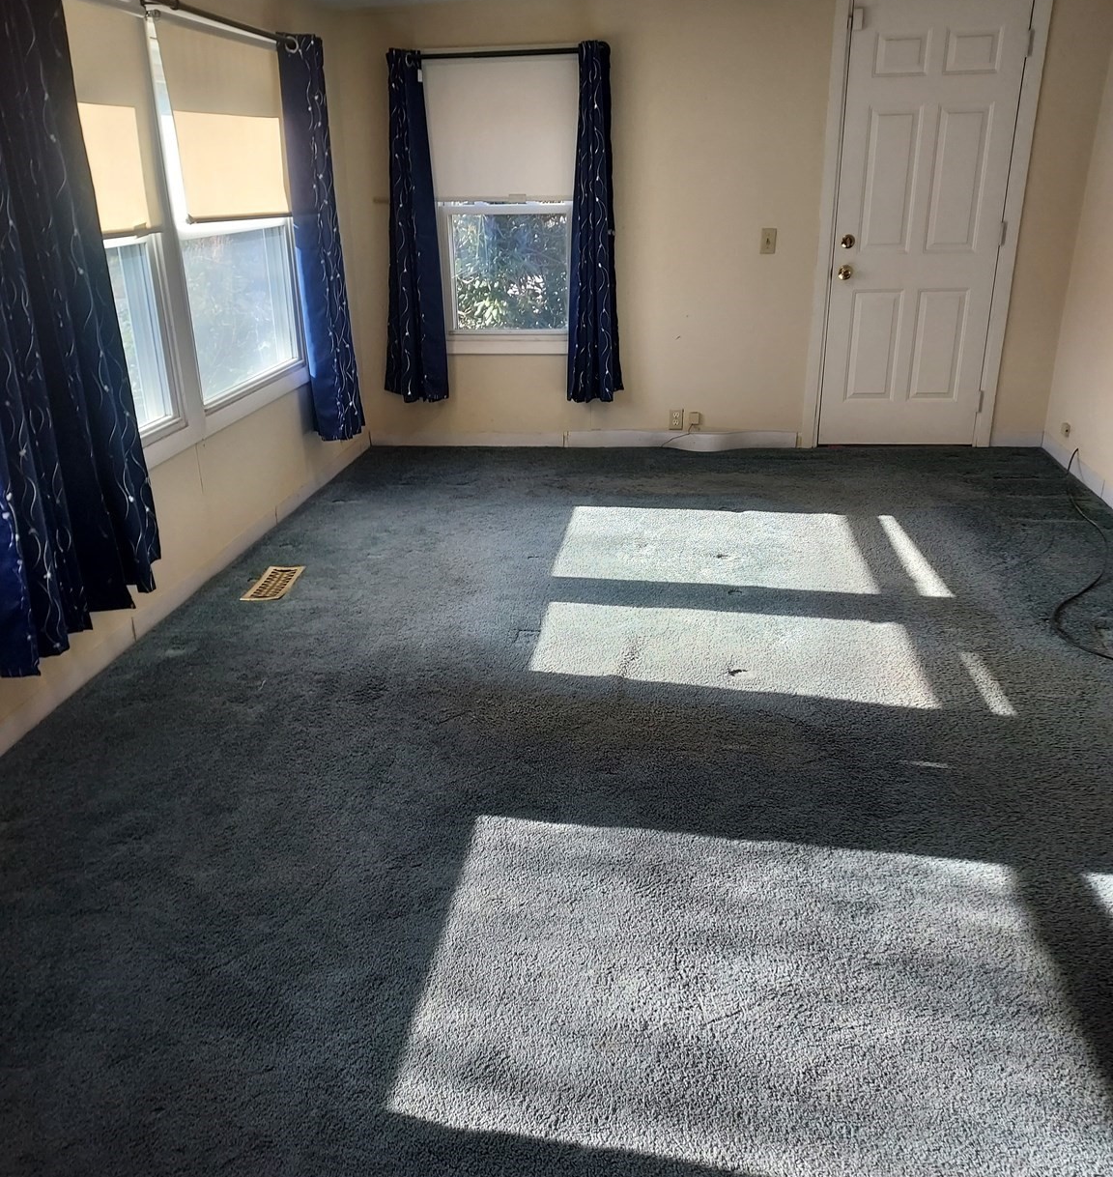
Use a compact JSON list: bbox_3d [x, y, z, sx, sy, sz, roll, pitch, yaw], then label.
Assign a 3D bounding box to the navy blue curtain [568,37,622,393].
[{"bbox_3d":[0.186,-1.699,4.929,0.260,1.630,0.110,1,23,6],"label":"navy blue curtain"}]

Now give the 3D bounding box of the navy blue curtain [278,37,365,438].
[{"bbox_3d":[-1.016,-1.488,4.502,0.130,1.630,0.350,2,23,8],"label":"navy blue curtain"}]

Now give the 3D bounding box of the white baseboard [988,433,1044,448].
[{"bbox_3d":[2.320,-0.751,5.179,0.255,0.084,0.015,1,23,6],"label":"white baseboard"}]

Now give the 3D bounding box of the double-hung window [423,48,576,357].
[{"bbox_3d":[-0.245,-1.843,5.013,0.800,1.385,0.100,1,23,6],"label":"double-hung window"}]

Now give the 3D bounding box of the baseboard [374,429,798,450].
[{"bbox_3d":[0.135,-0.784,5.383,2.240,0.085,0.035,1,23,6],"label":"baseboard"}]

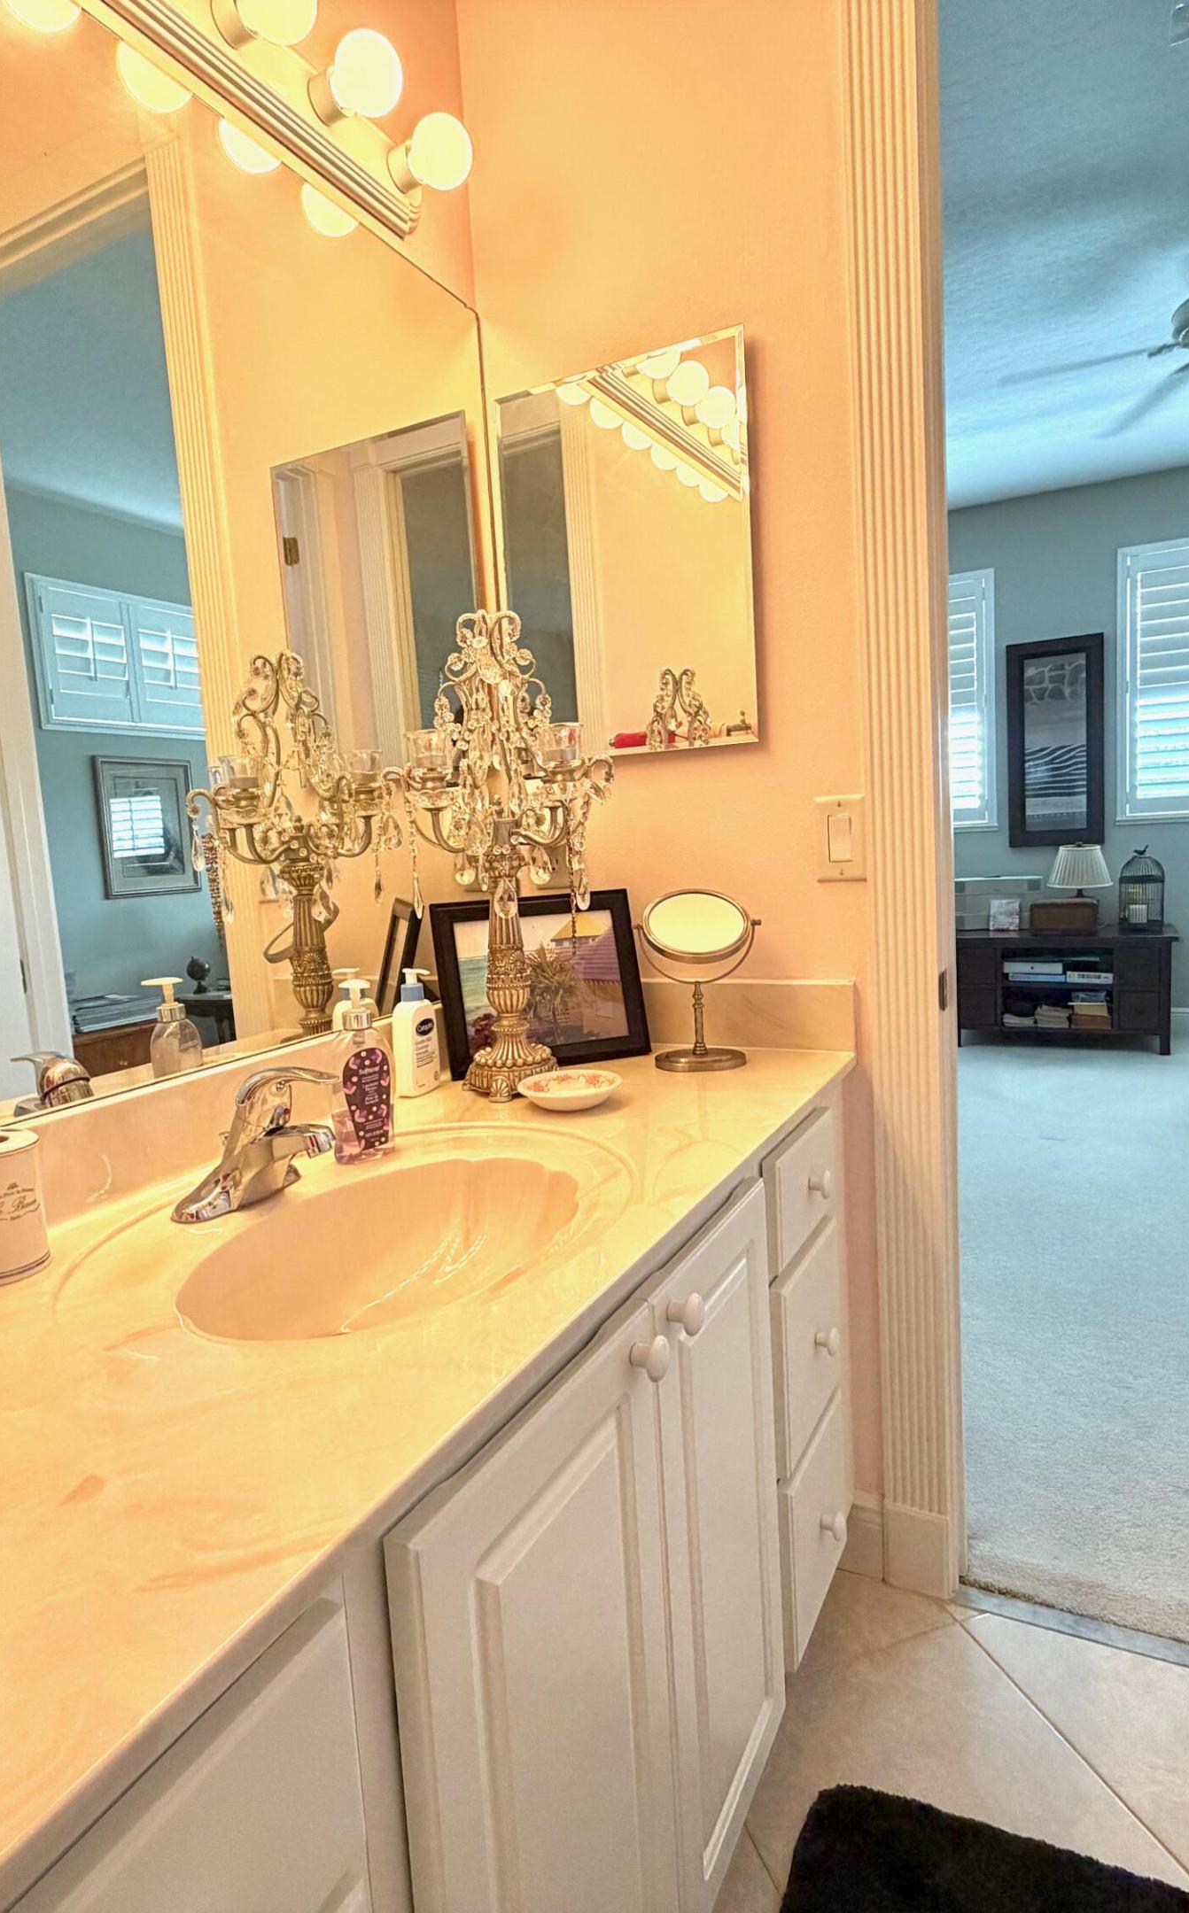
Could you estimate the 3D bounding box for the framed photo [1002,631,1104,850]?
[{"bbox_3d":[2.325,-1.078,5.192,0.440,1.030,0.030,0,7,27],"label":"framed photo"}]

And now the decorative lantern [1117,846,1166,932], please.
[{"bbox_3d":[2.534,-0.309,4.774,0.210,0.400,0.200,0,7,27],"label":"decorative lantern"}]

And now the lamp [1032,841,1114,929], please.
[{"bbox_3d":[2.295,-0.323,4.919,0.360,0.415,0.310,0,7,27],"label":"lamp"}]

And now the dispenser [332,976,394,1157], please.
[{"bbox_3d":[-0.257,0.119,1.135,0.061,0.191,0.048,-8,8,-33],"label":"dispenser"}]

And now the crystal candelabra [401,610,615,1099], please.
[{"bbox_3d":[-0.118,-0.129,1.343,0.262,0.620,0.262,-4,7,-5],"label":"crystal candelabra"}]

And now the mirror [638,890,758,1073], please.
[{"bbox_3d":[0.146,0.030,1.457,0.172,0.247,0.120,-3,7,8],"label":"mirror"}]

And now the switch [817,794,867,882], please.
[{"bbox_3d":[0.348,-0.166,1.460,0.071,0.118,0.010,0,7,27],"label":"switch"}]

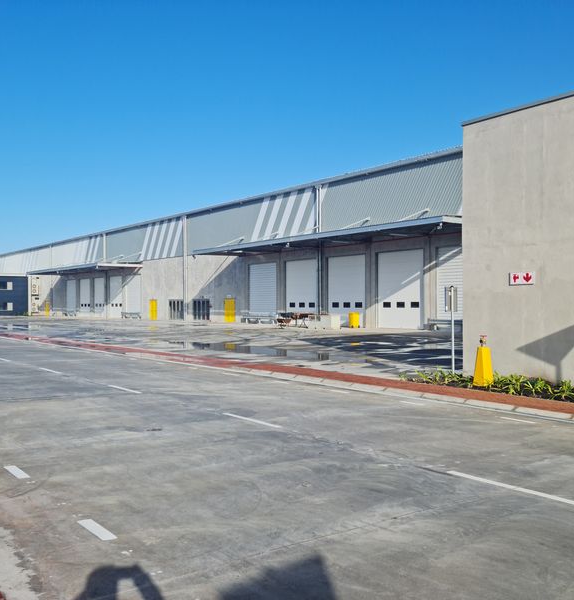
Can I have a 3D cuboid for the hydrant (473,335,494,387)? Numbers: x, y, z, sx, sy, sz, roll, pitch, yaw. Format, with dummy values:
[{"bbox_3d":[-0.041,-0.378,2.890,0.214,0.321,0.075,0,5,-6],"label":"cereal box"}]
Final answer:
[{"bbox_3d":[4.147,1.270,13.150,0.320,1.075,0.320,0,0,-36],"label":"hydrant"}]

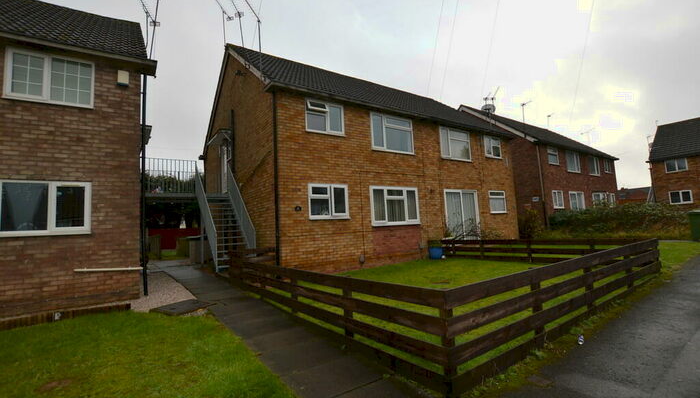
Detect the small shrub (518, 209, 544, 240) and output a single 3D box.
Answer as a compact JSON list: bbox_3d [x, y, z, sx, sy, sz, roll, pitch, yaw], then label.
[{"bbox_3d":[8.730,1.278,15.000,1.150,1.600,1.150,0,-6,-35],"label":"small shrub"}]

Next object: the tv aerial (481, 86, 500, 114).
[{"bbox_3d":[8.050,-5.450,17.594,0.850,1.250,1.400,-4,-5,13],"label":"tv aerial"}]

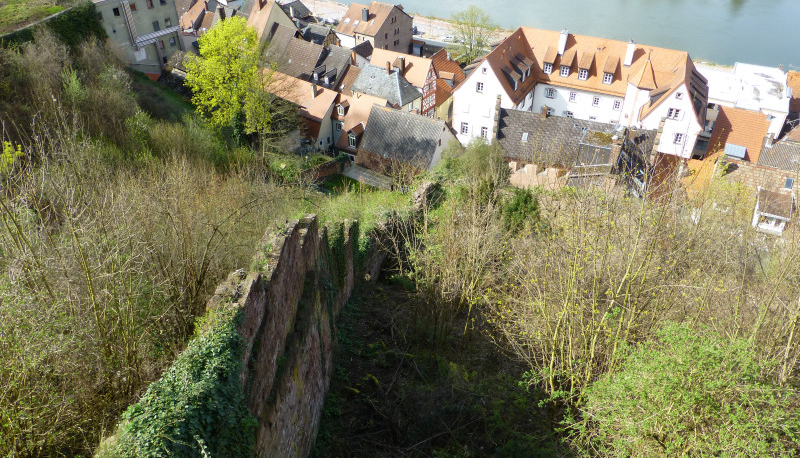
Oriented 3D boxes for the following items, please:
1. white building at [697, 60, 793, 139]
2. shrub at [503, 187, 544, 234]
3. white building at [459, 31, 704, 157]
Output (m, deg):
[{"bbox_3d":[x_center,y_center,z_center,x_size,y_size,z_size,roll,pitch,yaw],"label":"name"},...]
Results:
[{"bbox_3d":[55.532,-20.571,97.377,14.112,8.232,22.260,16,37,23],"label":"white building"},{"bbox_3d":[12.397,-1.807,58.000,3.900,3.800,3.600,-1,34,0],"label":"shrub"},{"bbox_3d":[28.898,-20.758,91.379,35.616,15.624,22.680,17,38,24],"label":"white building"}]

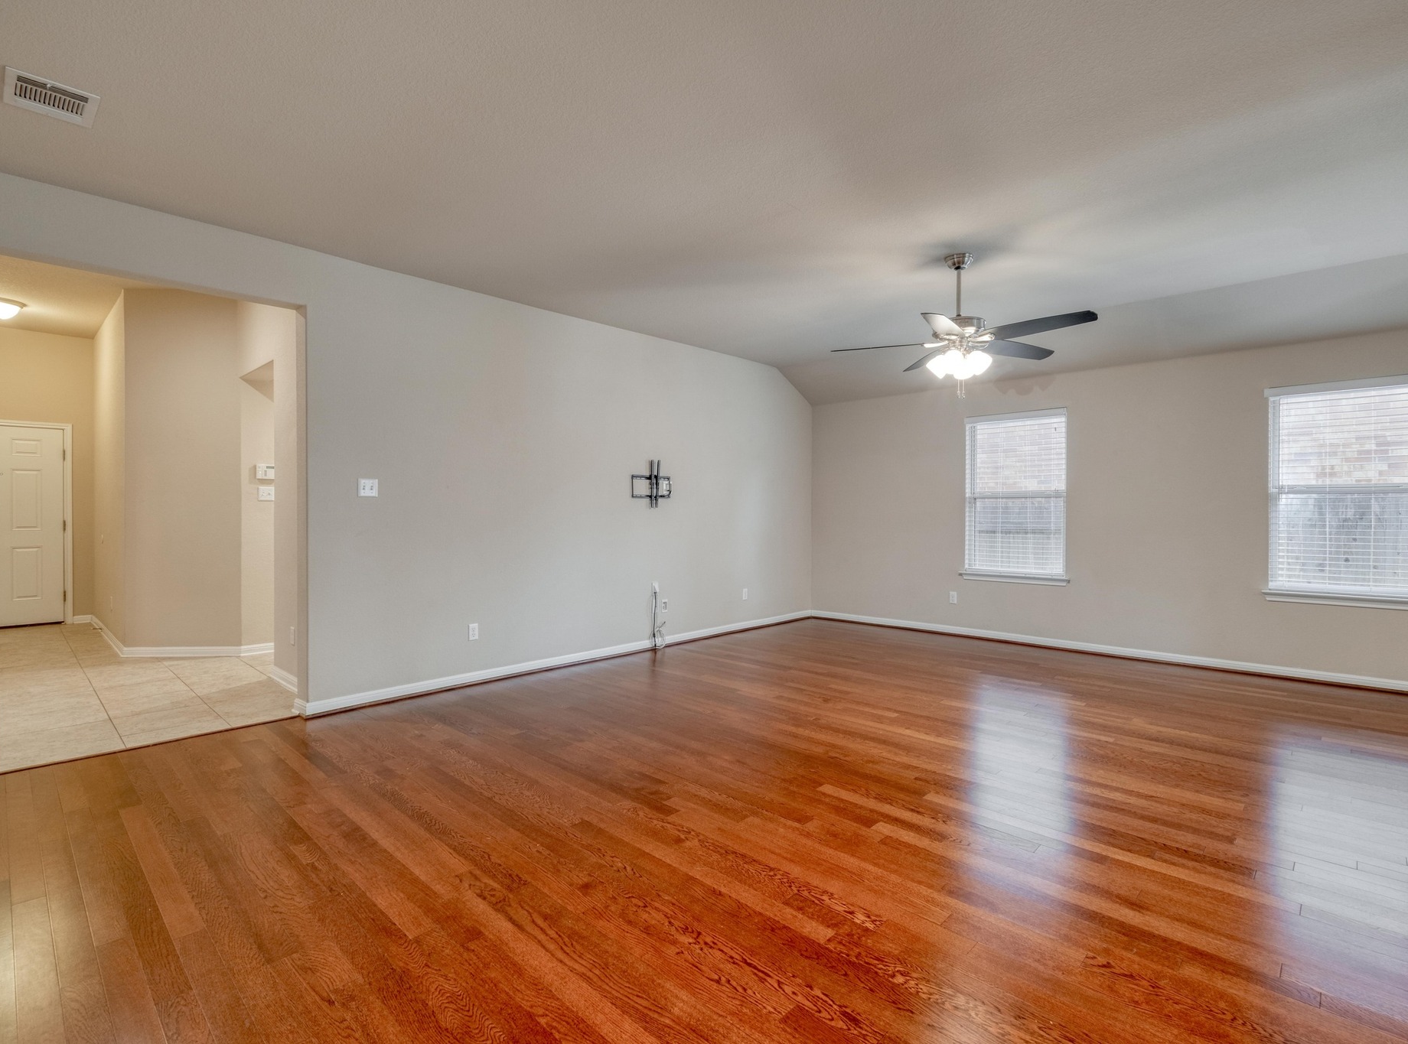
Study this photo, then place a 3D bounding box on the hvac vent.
[{"bbox_3d":[-2.450,-1.578,2.453,0.290,0.022,0.241,1,1,44],"label":"hvac vent"}]

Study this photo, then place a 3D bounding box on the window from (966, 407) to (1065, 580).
[{"bbox_3d":[2.873,-0.254,6.034,0.891,1.486,0.100,1,1,44],"label":"window"}]

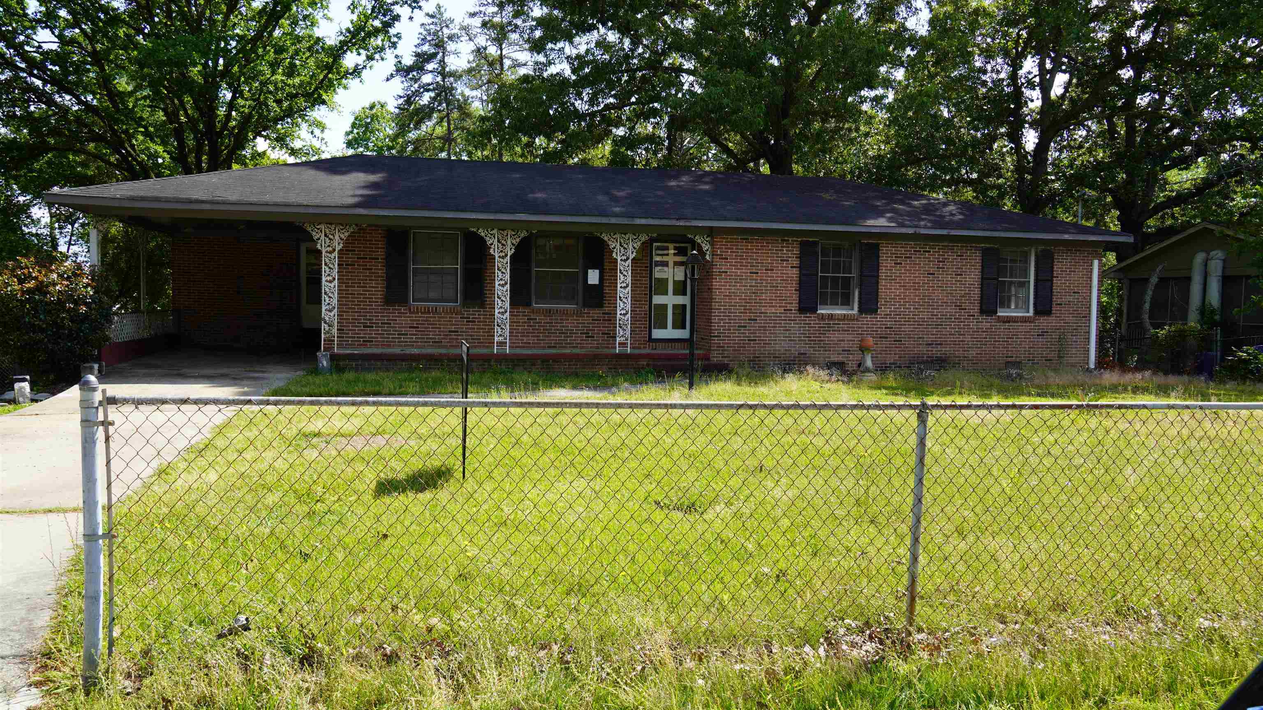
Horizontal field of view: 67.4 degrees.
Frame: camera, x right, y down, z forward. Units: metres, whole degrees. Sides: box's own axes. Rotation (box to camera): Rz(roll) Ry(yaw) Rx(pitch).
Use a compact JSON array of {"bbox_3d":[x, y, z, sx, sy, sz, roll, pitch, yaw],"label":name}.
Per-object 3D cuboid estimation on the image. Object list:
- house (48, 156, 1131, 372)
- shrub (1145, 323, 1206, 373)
[{"bbox_3d":[-0.444,-2.202,22.789,21.367,4.638,9.500,0,3,-15],"label":"house"},{"bbox_3d":[12.636,-0.131,21.973,1.380,1.203,1.200,2,3,30],"label":"shrub"}]

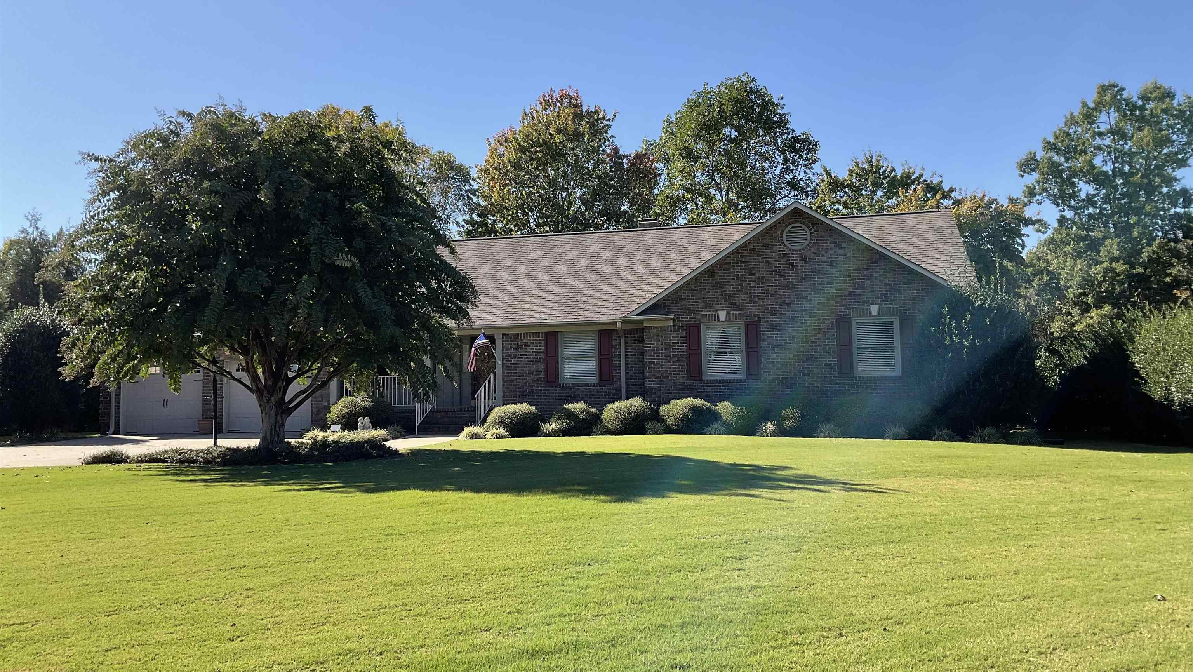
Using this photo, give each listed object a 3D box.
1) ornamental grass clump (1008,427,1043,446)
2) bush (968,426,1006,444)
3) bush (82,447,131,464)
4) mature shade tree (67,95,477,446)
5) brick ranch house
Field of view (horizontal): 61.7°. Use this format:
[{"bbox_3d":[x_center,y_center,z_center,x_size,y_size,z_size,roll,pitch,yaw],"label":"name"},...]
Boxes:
[{"bbox_3d":[9.206,2.159,21.438,0.760,0.420,0.750,-2,-5,13],"label":"ornamental grass clump"},{"bbox_3d":[8.490,2.145,21.703,0.850,0.420,0.750,-2,-4,14],"label":"bush"},{"bbox_3d":[-9.124,2.229,18.600,0.880,0.310,0.800,-2,-4,14],"label":"bush"},{"bbox_3d":[-6.645,-1.202,20.300,8.260,7.040,8.000,-1,-4,0],"label":"mature shade tree"},{"bbox_3d":[-1.617,-0.108,31.851,25.000,6.300,11.900,-2,-4,14],"label":"brick ranch house"}]

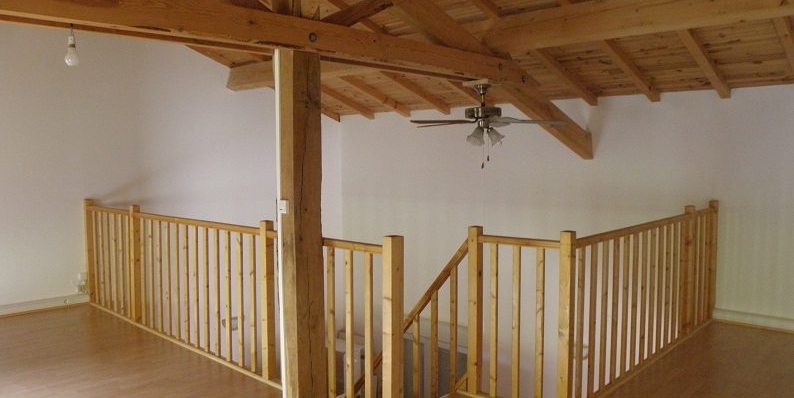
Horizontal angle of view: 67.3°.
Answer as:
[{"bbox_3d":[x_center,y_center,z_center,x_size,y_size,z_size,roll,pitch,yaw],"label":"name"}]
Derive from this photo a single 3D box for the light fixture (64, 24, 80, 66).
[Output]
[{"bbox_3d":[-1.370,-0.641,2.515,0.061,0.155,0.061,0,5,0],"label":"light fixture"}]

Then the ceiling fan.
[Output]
[{"bbox_3d":[0.690,-0.652,4.710,1.300,0.530,1.300,0,5,0],"label":"ceiling fan"}]

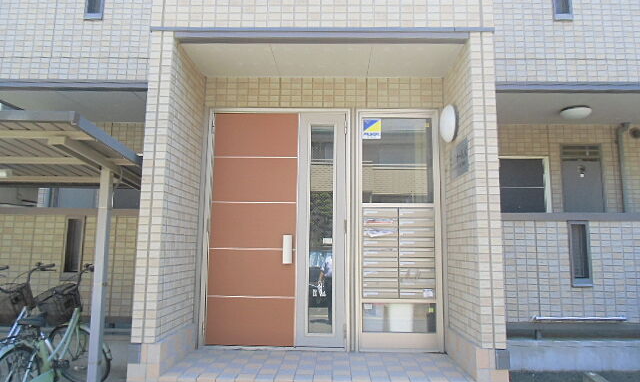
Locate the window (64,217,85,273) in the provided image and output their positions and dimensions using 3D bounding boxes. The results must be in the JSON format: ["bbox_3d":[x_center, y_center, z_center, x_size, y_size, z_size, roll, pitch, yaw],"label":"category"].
[{"bbox_3d":[-2.781,0.642,5.032,0.225,0.700,0.100,1,-8,1],"label":"window"}]

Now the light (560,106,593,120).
[{"bbox_3d":[3.345,-1.004,5.791,0.360,0.110,0.360,1,-8,1],"label":"light"}]

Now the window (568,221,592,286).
[{"bbox_3d":[2.878,0.695,4.919,0.230,0.710,0.100,1,-8,1],"label":"window"}]

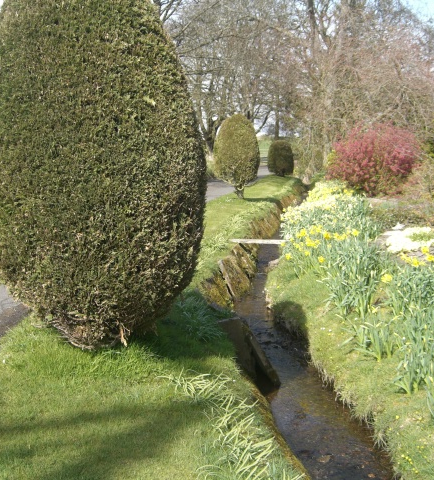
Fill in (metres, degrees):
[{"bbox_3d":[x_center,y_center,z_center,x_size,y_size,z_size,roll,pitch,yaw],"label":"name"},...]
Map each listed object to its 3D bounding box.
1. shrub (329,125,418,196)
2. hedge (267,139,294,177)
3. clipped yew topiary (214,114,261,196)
[{"bbox_3d":[4.589,-2.360,20.600,2.697,2.148,2.509,0,8,0],"label":"shrub"},{"bbox_3d":[2.802,-3.640,31.000,1.147,1.660,1.147,0,8,0],"label":"hedge"},{"bbox_3d":[0.544,-2.329,19.600,1.283,2.320,1.283,0,8,0],"label":"clipped yew topiary"}]

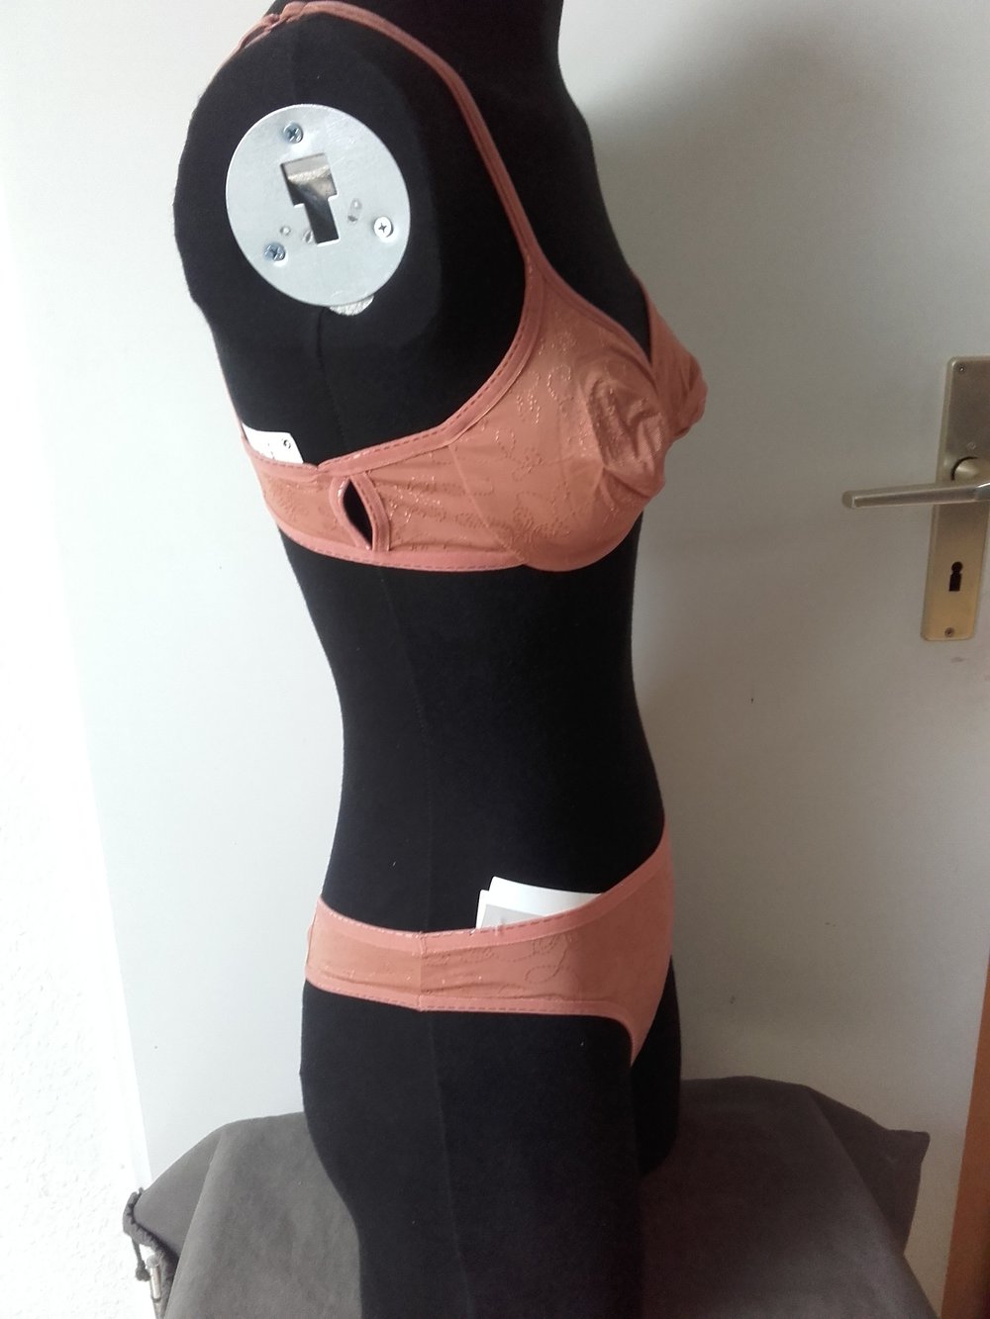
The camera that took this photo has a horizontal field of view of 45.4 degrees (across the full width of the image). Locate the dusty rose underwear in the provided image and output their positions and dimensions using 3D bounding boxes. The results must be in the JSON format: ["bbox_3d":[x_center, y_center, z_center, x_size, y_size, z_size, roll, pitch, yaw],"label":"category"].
[{"bbox_3d":[0.003,0.197,0.780,0.230,0.205,0.330,4,20,15],"label":"dusty rose underwear"}]

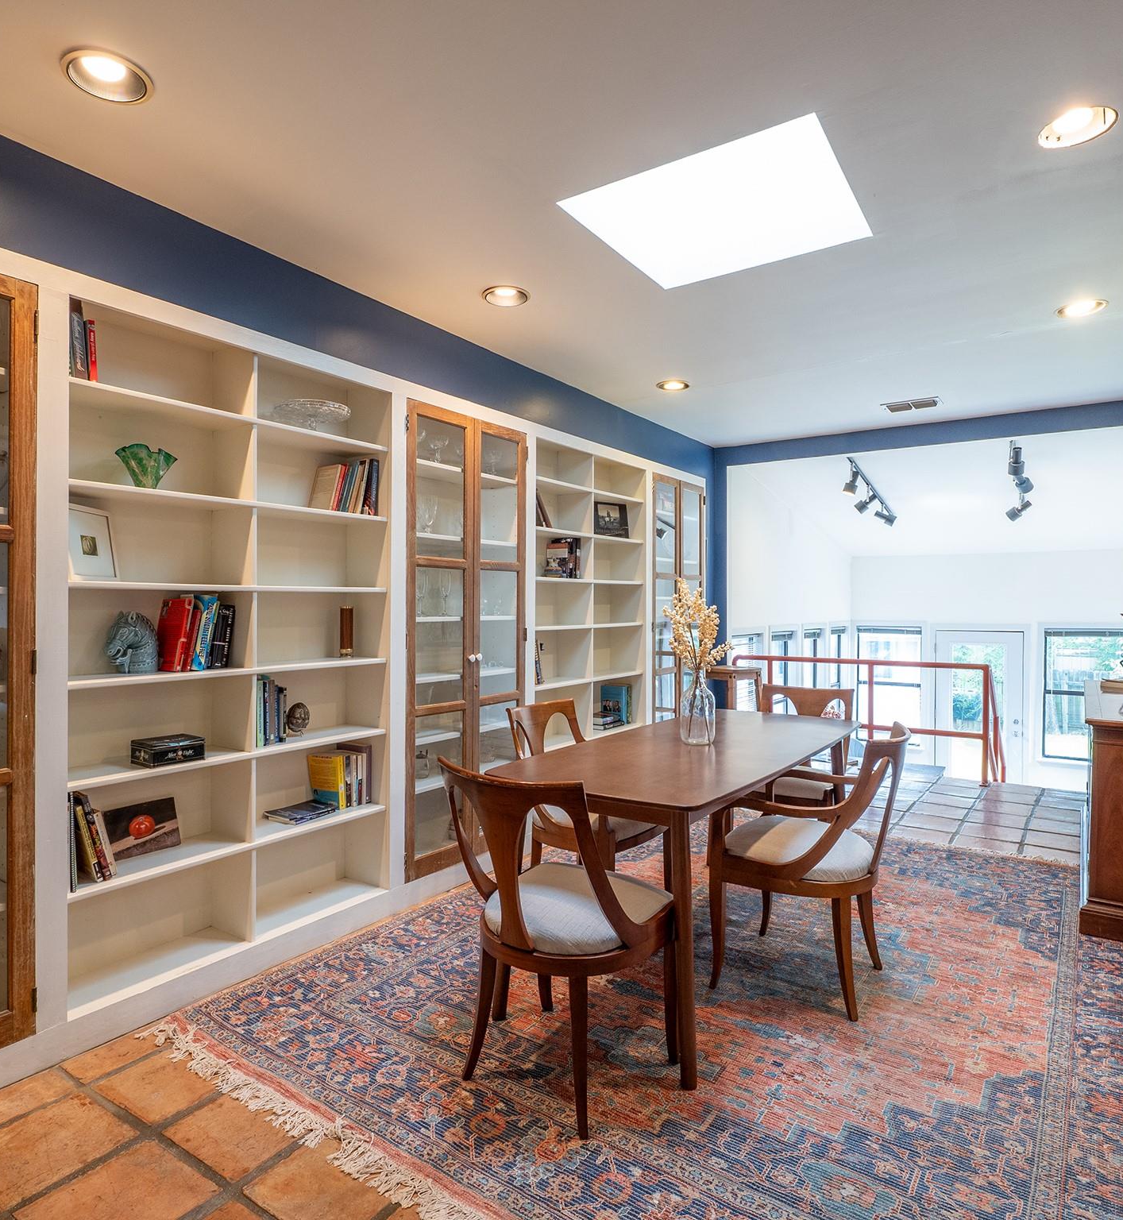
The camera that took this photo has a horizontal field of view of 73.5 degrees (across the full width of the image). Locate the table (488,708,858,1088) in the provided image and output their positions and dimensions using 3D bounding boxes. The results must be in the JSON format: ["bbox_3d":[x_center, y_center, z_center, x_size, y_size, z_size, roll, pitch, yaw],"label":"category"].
[{"bbox_3d":[0.565,0.876,2.865,0.765,0.740,1.850,0,0,35],"label":"table"}]

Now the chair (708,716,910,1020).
[{"bbox_3d":[0.869,0.816,2.523,0.560,0.860,0.540,0,0,35],"label":"chair"}]

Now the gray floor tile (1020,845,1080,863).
[{"bbox_3d":[2.498,1.260,3.783,0.295,0.020,0.295,0,0,35],"label":"gray floor tile"}]

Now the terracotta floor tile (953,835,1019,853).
[{"bbox_3d":[2.238,1.259,3.965,0.295,0.020,0.295,0,0,35],"label":"terracotta floor tile"}]

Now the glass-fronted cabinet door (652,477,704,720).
[{"bbox_3d":[0.796,0.122,5.158,0.035,1.992,0.803,0,0,35],"label":"glass-fronted cabinet door"}]

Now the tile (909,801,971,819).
[{"bbox_3d":[2.346,1.258,4.665,0.295,0.020,0.295,0,0,35],"label":"tile"}]

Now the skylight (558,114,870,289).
[{"bbox_3d":[0.495,-1.224,2.310,0.735,0.050,0.718,0,0,35],"label":"skylight"}]

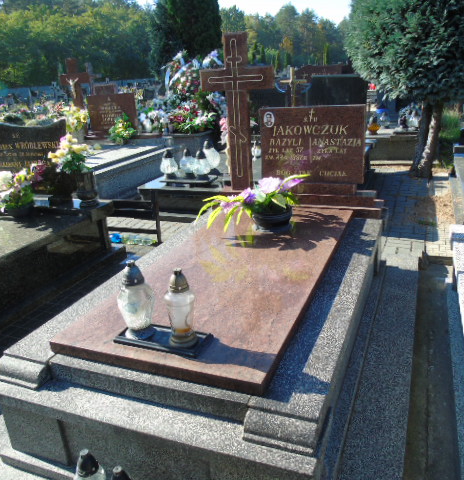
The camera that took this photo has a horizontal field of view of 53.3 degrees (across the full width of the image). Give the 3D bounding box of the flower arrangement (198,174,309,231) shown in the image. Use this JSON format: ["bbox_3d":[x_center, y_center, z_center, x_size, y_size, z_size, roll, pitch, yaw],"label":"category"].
[{"bbox_3d":[0.135,-0.243,2.938,0.670,0.330,0.380,4,21,22],"label":"flower arrangement"}]

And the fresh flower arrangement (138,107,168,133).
[{"bbox_3d":[-1.308,-2.007,7.700,0.450,0.400,0.370,3,19,19],"label":"fresh flower arrangement"}]

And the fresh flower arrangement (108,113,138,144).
[{"bbox_3d":[-1.706,-1.714,7.200,0.380,0.440,0.370,3,19,19],"label":"fresh flower arrangement"}]

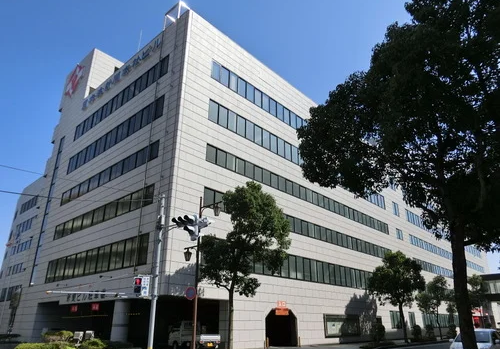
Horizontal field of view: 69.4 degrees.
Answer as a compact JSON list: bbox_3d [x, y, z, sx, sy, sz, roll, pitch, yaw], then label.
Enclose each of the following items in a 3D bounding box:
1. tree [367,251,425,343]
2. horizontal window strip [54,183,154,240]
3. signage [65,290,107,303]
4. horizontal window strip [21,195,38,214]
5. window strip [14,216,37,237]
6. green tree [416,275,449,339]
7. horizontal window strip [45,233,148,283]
[{"bbox_3d":[14.454,11.945,35.514,5.200,8.350,5.300,-19,-29,39],"label":"tree"},{"bbox_3d":[-12.822,3.553,30.225,17.281,1.401,0.250,-19,-29,39],"label":"horizontal window strip"},{"bbox_3d":[-12.887,9.494,28.196,6.914,0.604,0.100,-19,-29,39],"label":"signage"},{"bbox_3d":[-39.072,5.540,64.036,8.156,1.814,0.250,-19,-29,39],"label":"horizontal window strip"},{"bbox_3d":[-32.510,7.520,52.184,8.062,1.498,0.200,-19,-29,39],"label":"window strip"},{"bbox_3d":[22.641,16.315,44.554,4.000,7.360,4.000,-20,-30,39],"label":"green tree"},{"bbox_3d":[-12.839,7.038,28.795,17.281,1.946,0.250,-19,-29,39],"label":"horizontal window strip"}]

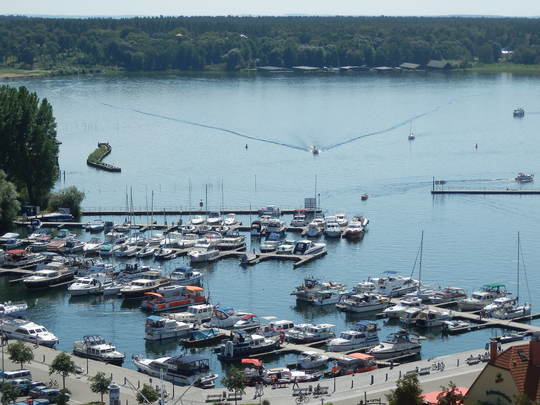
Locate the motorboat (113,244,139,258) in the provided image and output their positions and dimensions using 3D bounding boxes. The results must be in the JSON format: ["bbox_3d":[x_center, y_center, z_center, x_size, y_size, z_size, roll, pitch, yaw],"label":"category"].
[{"bbox_3d":[-34.060,11.500,362.160,2.530,2.240,8.180,5,9,33],"label":"motorboat"}]

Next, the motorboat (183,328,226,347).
[{"bbox_3d":[-9.853,20.951,237.432,7.950,1.870,2.620,-6,9,-41],"label":"motorboat"}]

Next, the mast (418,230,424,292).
[{"bbox_3d":[27.362,10.568,273.471,0.180,11.020,0.180,-3,9,-41],"label":"mast"}]

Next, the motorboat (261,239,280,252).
[{"bbox_3d":[0.213,8.894,322.942,2.900,2.700,8.000,2,7,17],"label":"motorboat"}]

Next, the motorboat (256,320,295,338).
[{"bbox_3d":[0.490,22.830,271.900,2.990,2.430,8.170,7,10,44],"label":"motorboat"}]

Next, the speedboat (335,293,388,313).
[{"bbox_3d":[16.909,17.145,265.387,11.000,2.530,3.630,-6,9,-41],"label":"speedboat"}]

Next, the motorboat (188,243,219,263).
[{"bbox_3d":[-16.200,11.720,355.490,3.020,3.470,9.650,5,9,34],"label":"motorboat"}]

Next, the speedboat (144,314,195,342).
[{"bbox_3d":[-15.345,19.306,236.756,8.800,3.400,2.900,-7,10,-43],"label":"speedboat"}]

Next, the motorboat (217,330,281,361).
[{"bbox_3d":[-2.828,20.716,225.060,10.800,3.500,3.400,-7,10,-43],"label":"motorboat"}]

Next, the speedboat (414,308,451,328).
[{"bbox_3d":[27.615,18.941,251.748,7.140,2.330,2.570,-6,9,-41],"label":"speedboat"}]

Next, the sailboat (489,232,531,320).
[{"bbox_3d":[41.570,12.236,258.227,9.900,14.040,3.270,-6,9,-41],"label":"sailboat"}]

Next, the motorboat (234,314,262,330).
[{"bbox_3d":[-4.108,19.588,248.528,4.900,1.840,1.860,-6,9,-41],"label":"motorboat"}]

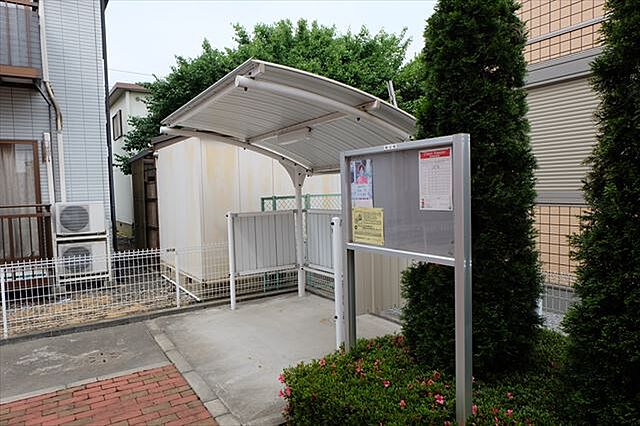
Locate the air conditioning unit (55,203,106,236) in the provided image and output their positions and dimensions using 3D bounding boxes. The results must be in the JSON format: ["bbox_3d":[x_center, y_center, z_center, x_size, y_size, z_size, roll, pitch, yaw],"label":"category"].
[{"bbox_3d":[-4.363,0.083,7.775,0.770,0.550,0.290,-3,3,-33],"label":"air conditioning unit"}]

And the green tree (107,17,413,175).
[{"bbox_3d":[-1.753,-2.457,13.000,8.700,6.800,7.000,-2,3,-7],"label":"green tree"}]

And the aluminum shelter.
[{"bbox_3d":[-0.315,0.070,4.712,2.140,2.430,2.820,-3,3,-33],"label":"aluminum shelter"}]

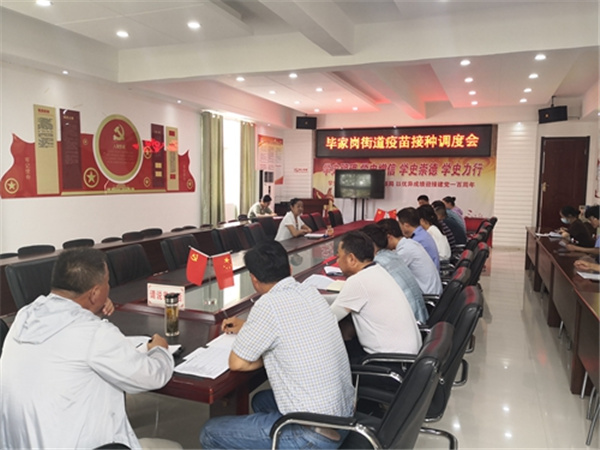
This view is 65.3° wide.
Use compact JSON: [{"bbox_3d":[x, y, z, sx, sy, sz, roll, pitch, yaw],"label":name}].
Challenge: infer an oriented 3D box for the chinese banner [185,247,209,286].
[{"bbox_3d":[-0.664,0.272,3.030,0.155,0.240,0.050,3,6,28],"label":"chinese banner"}]

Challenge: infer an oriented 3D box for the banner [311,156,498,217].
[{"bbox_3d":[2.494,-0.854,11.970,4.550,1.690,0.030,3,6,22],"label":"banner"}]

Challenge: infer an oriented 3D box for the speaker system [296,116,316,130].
[{"bbox_3d":[0.187,-2.640,12.208,0.500,0.320,0.300,2,6,5],"label":"speaker system"}]

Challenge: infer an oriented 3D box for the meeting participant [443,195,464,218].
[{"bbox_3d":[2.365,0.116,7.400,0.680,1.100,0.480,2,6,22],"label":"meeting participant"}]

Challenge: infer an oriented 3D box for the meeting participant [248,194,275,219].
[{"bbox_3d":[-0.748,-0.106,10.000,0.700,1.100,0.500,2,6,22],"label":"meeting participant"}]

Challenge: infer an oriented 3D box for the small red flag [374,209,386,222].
[{"bbox_3d":[1.324,-0.151,7.700,0.200,0.230,0.050,3,6,28],"label":"small red flag"}]

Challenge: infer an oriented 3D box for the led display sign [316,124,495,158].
[{"bbox_3d":[2.466,-2.067,11.782,4.370,0.740,0.100,3,6,22],"label":"led display sign"}]

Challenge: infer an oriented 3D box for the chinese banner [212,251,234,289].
[{"bbox_3d":[-0.487,0.293,2.980,0.155,0.235,0.050,3,6,28],"label":"chinese banner"}]

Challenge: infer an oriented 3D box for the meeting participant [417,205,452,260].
[{"bbox_3d":[1.444,0.404,5.628,0.750,1.270,0.480,4,6,25],"label":"meeting participant"}]

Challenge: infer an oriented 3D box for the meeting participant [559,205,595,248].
[{"bbox_3d":[4.070,0.355,6.771,0.720,1.230,0.480,3,6,22],"label":"meeting participant"}]

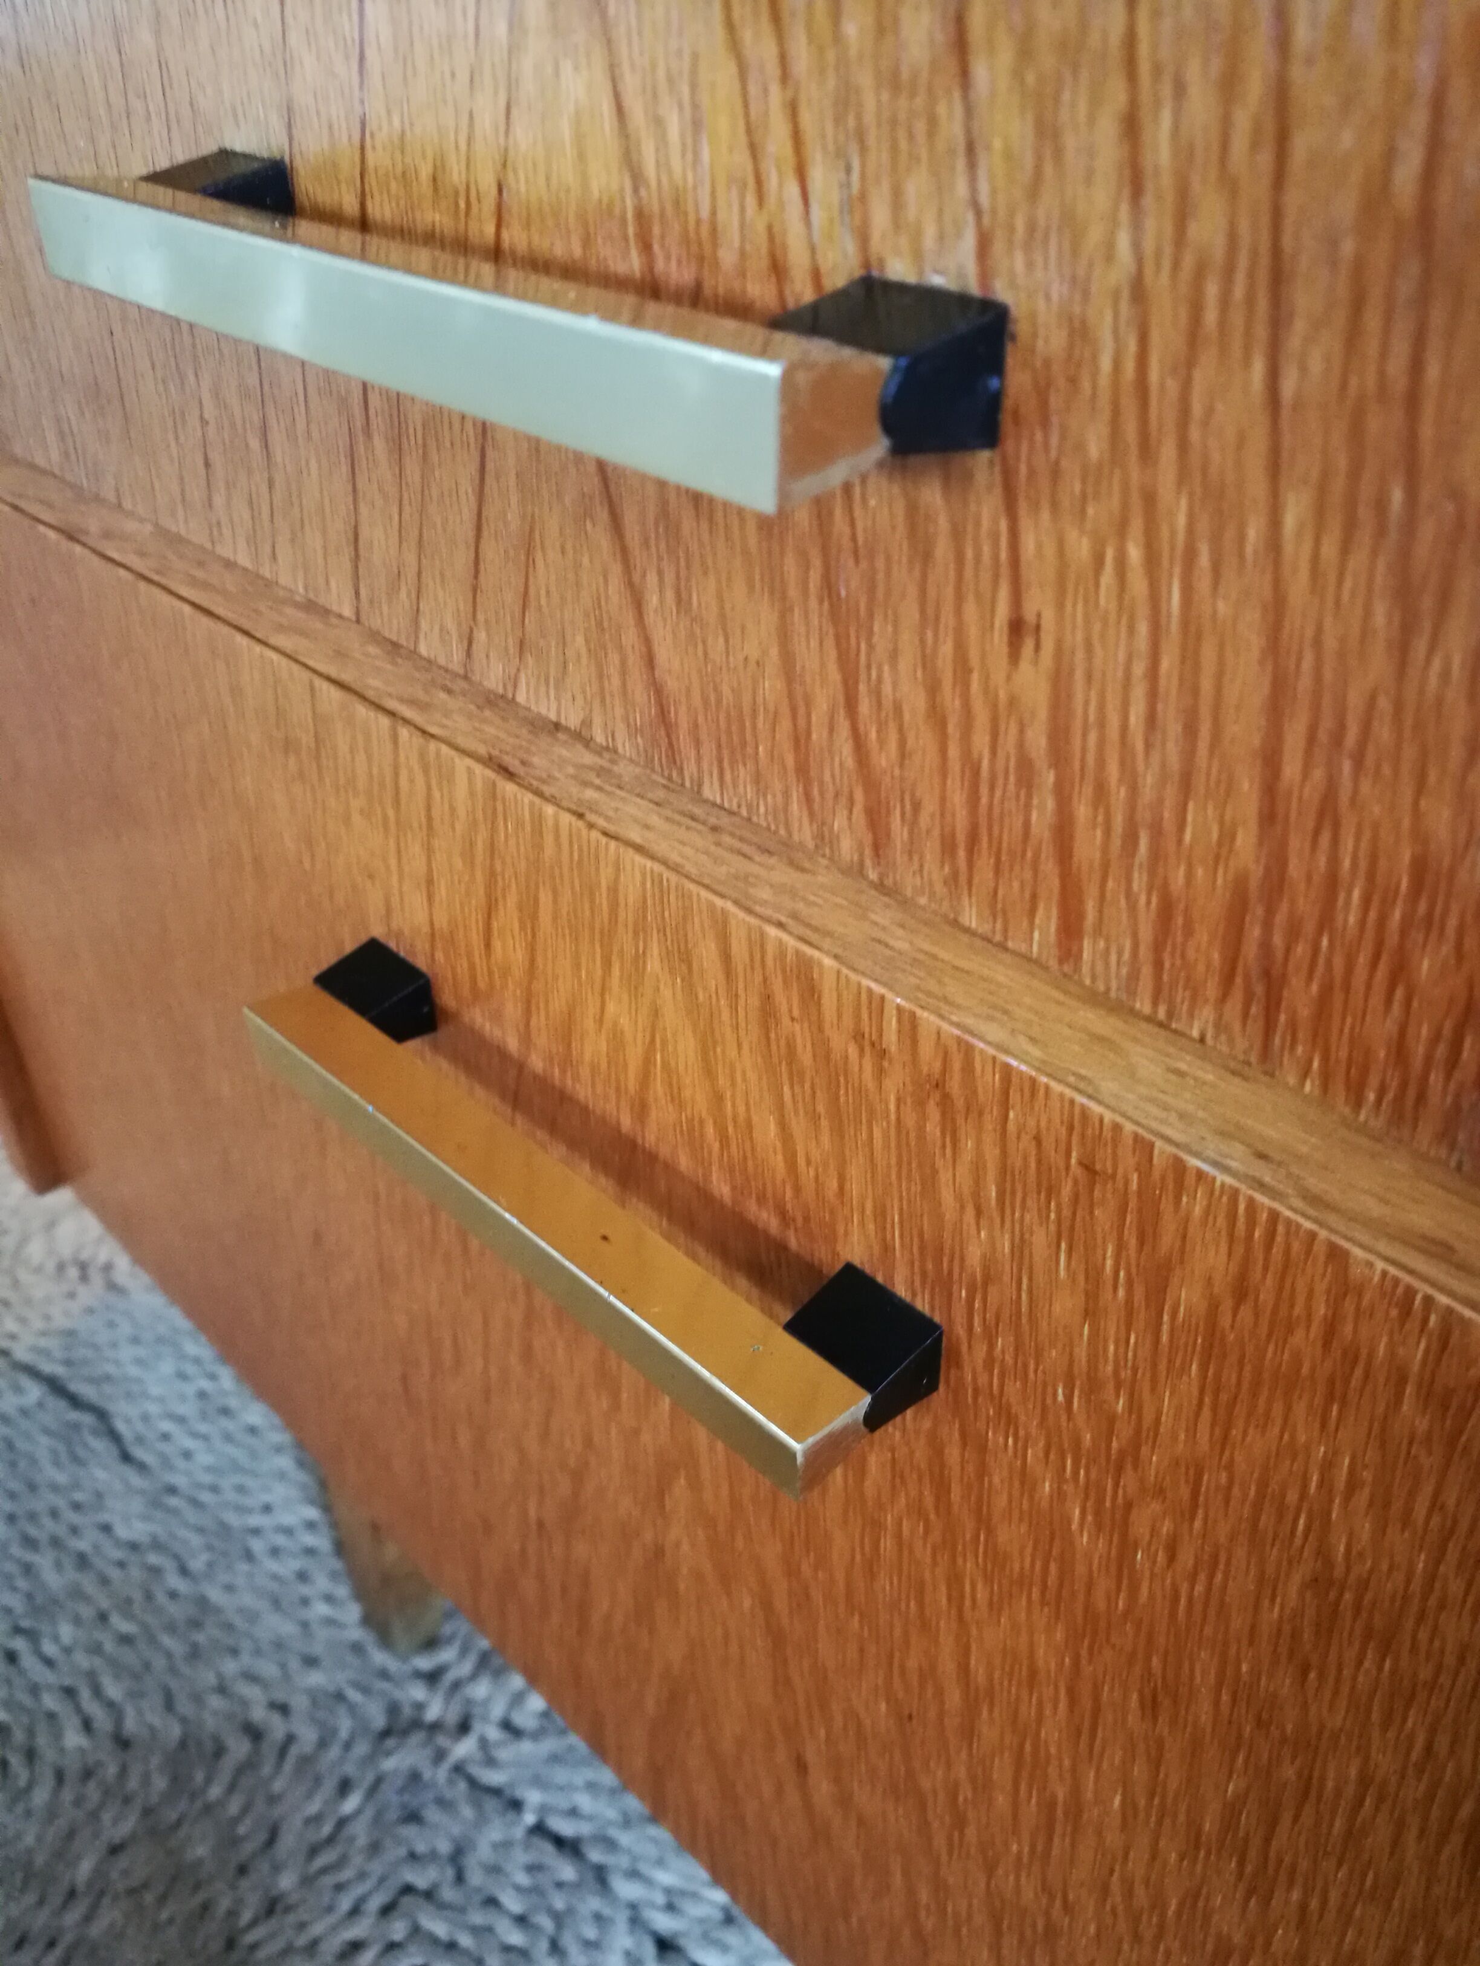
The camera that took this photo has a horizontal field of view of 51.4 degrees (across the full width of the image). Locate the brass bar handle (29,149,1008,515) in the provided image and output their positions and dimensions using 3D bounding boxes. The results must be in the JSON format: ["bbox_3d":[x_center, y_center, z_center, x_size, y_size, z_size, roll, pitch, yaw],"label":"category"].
[{"bbox_3d":[-0.029,-0.065,0.144,0.113,0.011,0.024,30,46,35],"label":"brass bar handle"}]

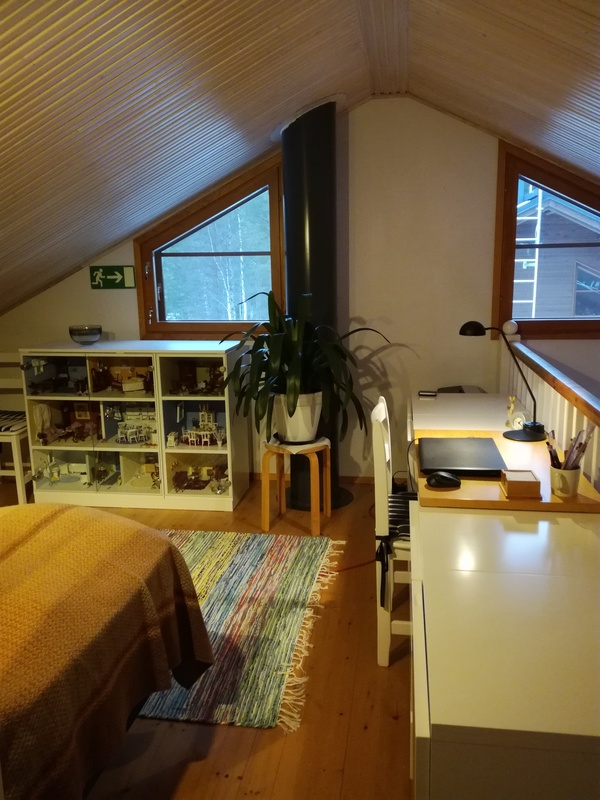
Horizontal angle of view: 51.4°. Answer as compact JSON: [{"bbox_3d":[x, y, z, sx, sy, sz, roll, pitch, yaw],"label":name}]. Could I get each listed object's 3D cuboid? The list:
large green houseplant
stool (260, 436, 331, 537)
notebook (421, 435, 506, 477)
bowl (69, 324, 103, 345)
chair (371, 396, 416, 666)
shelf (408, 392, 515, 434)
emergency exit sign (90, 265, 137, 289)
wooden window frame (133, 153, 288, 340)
[{"bbox_3d":[0.010,-0.152,3.144,0.840,0.780,0.740,1,12,9],"label":"large green houseplant"},{"bbox_3d":[-0.012,0.448,3.305,0.360,0.450,0.360,-1,12,0],"label":"stool"},{"bbox_3d":[0.514,0.184,1.992,0.250,0.026,0.355,1,12,9],"label":"notebook"},{"bbox_3d":[-1.353,-0.407,3.929,0.225,0.105,0.225,-1,12,0],"label":"bowl"},{"bbox_3d":[0.512,0.430,2.199,0.510,0.910,0.430,1,12,9],"label":"chair"},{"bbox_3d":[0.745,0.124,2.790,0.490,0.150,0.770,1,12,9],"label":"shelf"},{"bbox_3d":[-1.190,-0.777,3.959,0.300,0.145,0.015,1,12,9],"label":"emergency exit sign"},{"bbox_3d":[-0.548,-0.921,3.853,0.980,1.100,0.100,1,12,9],"label":"wooden window frame"}]

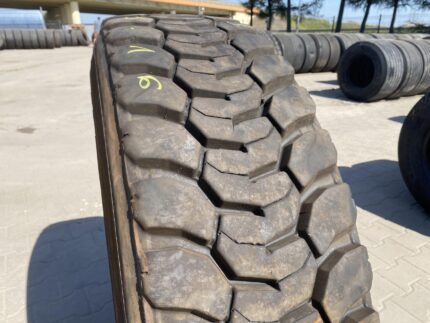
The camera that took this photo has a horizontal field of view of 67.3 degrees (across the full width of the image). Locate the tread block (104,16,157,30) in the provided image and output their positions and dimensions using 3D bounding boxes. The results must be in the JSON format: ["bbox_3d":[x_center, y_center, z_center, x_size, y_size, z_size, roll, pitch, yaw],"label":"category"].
[{"bbox_3d":[-0.136,-0.218,0.524,0.081,0.018,0.057,-5,34,-2],"label":"tread block"}]

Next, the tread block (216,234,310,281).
[{"bbox_3d":[0.049,0.096,0.324,0.101,0.047,0.018,5,-16,-15],"label":"tread block"}]

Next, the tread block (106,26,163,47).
[{"bbox_3d":[-0.114,-0.178,0.471,0.081,0.018,0.057,-3,41,-2],"label":"tread block"}]

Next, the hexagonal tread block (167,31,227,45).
[{"bbox_3d":[-0.021,-0.173,0.473,0.097,0.018,0.044,-13,46,-24],"label":"hexagonal tread block"}]

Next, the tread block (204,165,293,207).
[{"bbox_3d":[0.035,0.028,0.343,0.101,0.047,0.018,4,-23,-13],"label":"tread block"}]

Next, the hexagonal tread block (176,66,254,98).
[{"bbox_3d":[0.001,-0.094,0.405,0.101,0.018,0.047,2,53,-11],"label":"hexagonal tread block"}]

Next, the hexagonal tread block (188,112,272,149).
[{"bbox_3d":[0.019,-0.035,0.370,0.101,0.018,0.047,3,60,-12],"label":"hexagonal tread block"}]

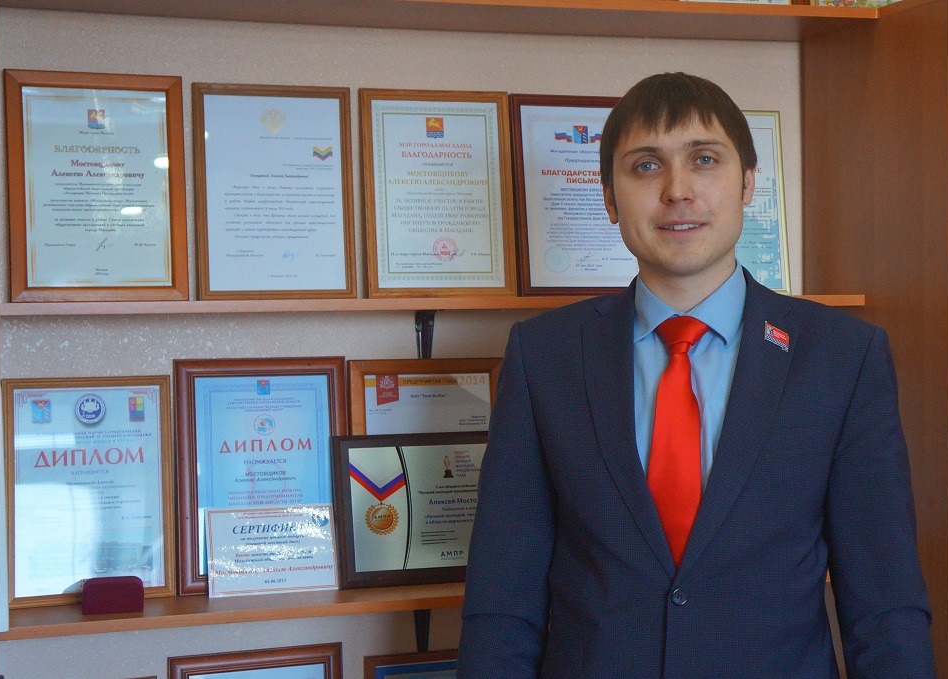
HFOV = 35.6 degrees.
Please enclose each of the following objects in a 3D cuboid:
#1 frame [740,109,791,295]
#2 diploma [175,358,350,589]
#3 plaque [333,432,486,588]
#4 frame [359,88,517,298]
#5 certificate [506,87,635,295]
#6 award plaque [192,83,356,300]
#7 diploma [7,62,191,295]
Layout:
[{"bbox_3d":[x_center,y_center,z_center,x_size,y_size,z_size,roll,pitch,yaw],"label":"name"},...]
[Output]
[{"bbox_3d":[0.408,-0.223,2.409,0.219,0.306,0.014,-1,-5,-16],"label":"frame"},{"bbox_3d":[-0.315,0.202,2.216,0.259,0.347,0.025,-1,-8,-17],"label":"diploma"},{"bbox_3d":[-0.063,0.257,2.260,0.305,0.228,0.020,-2,-11,-17],"label":"plaque"},{"bbox_3d":[-0.055,-0.224,2.287,0.237,0.323,0.020,-1,-5,-17],"label":"frame"},{"bbox_3d":[0.179,-0.228,2.353,0.245,0.323,0.020,-1,-7,-16],"label":"certificate"},{"bbox_3d":[-0.297,-0.219,2.206,0.237,0.322,0.020,-1,-4,-17],"label":"award plaque"},{"bbox_3d":[-0.547,-0.221,2.151,0.251,0.335,0.022,-1,-4,-19],"label":"diploma"}]

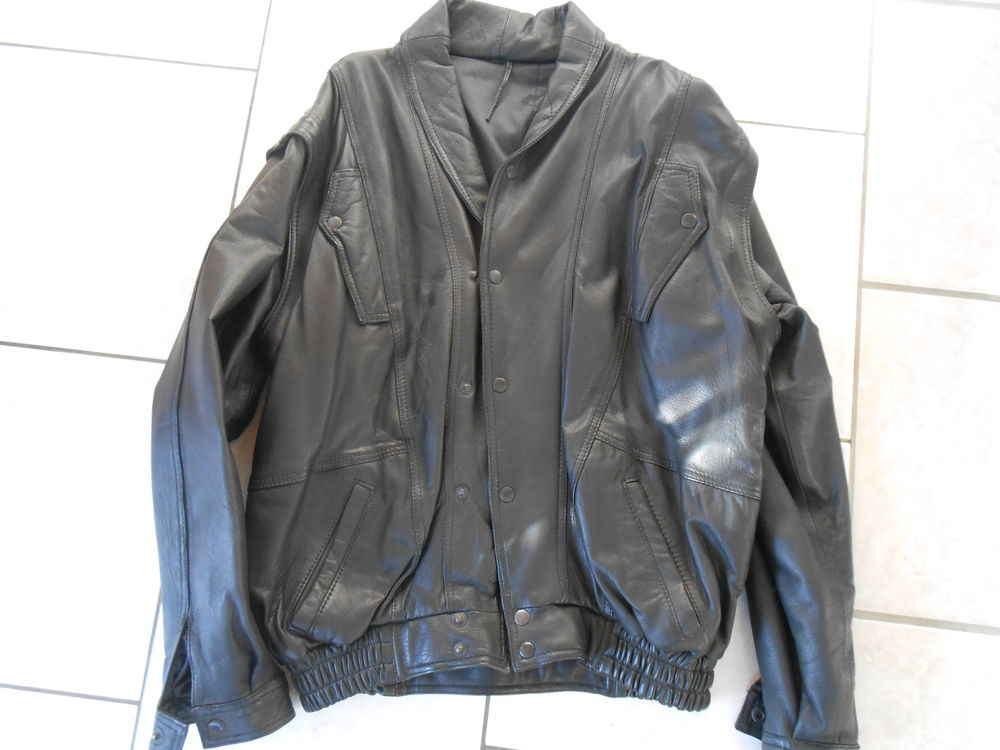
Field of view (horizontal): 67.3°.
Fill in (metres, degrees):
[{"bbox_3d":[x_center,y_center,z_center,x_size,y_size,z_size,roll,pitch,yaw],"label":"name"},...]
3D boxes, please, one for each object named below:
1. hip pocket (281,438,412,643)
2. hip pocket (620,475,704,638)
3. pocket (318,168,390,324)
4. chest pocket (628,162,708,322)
[{"bbox_3d":[-0.141,0.160,0.710,0.119,0.035,0.188,1,81,8],"label":"hip pocket"},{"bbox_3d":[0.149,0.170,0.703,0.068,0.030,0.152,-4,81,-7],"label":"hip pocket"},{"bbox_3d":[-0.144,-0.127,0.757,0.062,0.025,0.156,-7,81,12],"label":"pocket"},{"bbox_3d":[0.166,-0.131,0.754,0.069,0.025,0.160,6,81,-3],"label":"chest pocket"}]

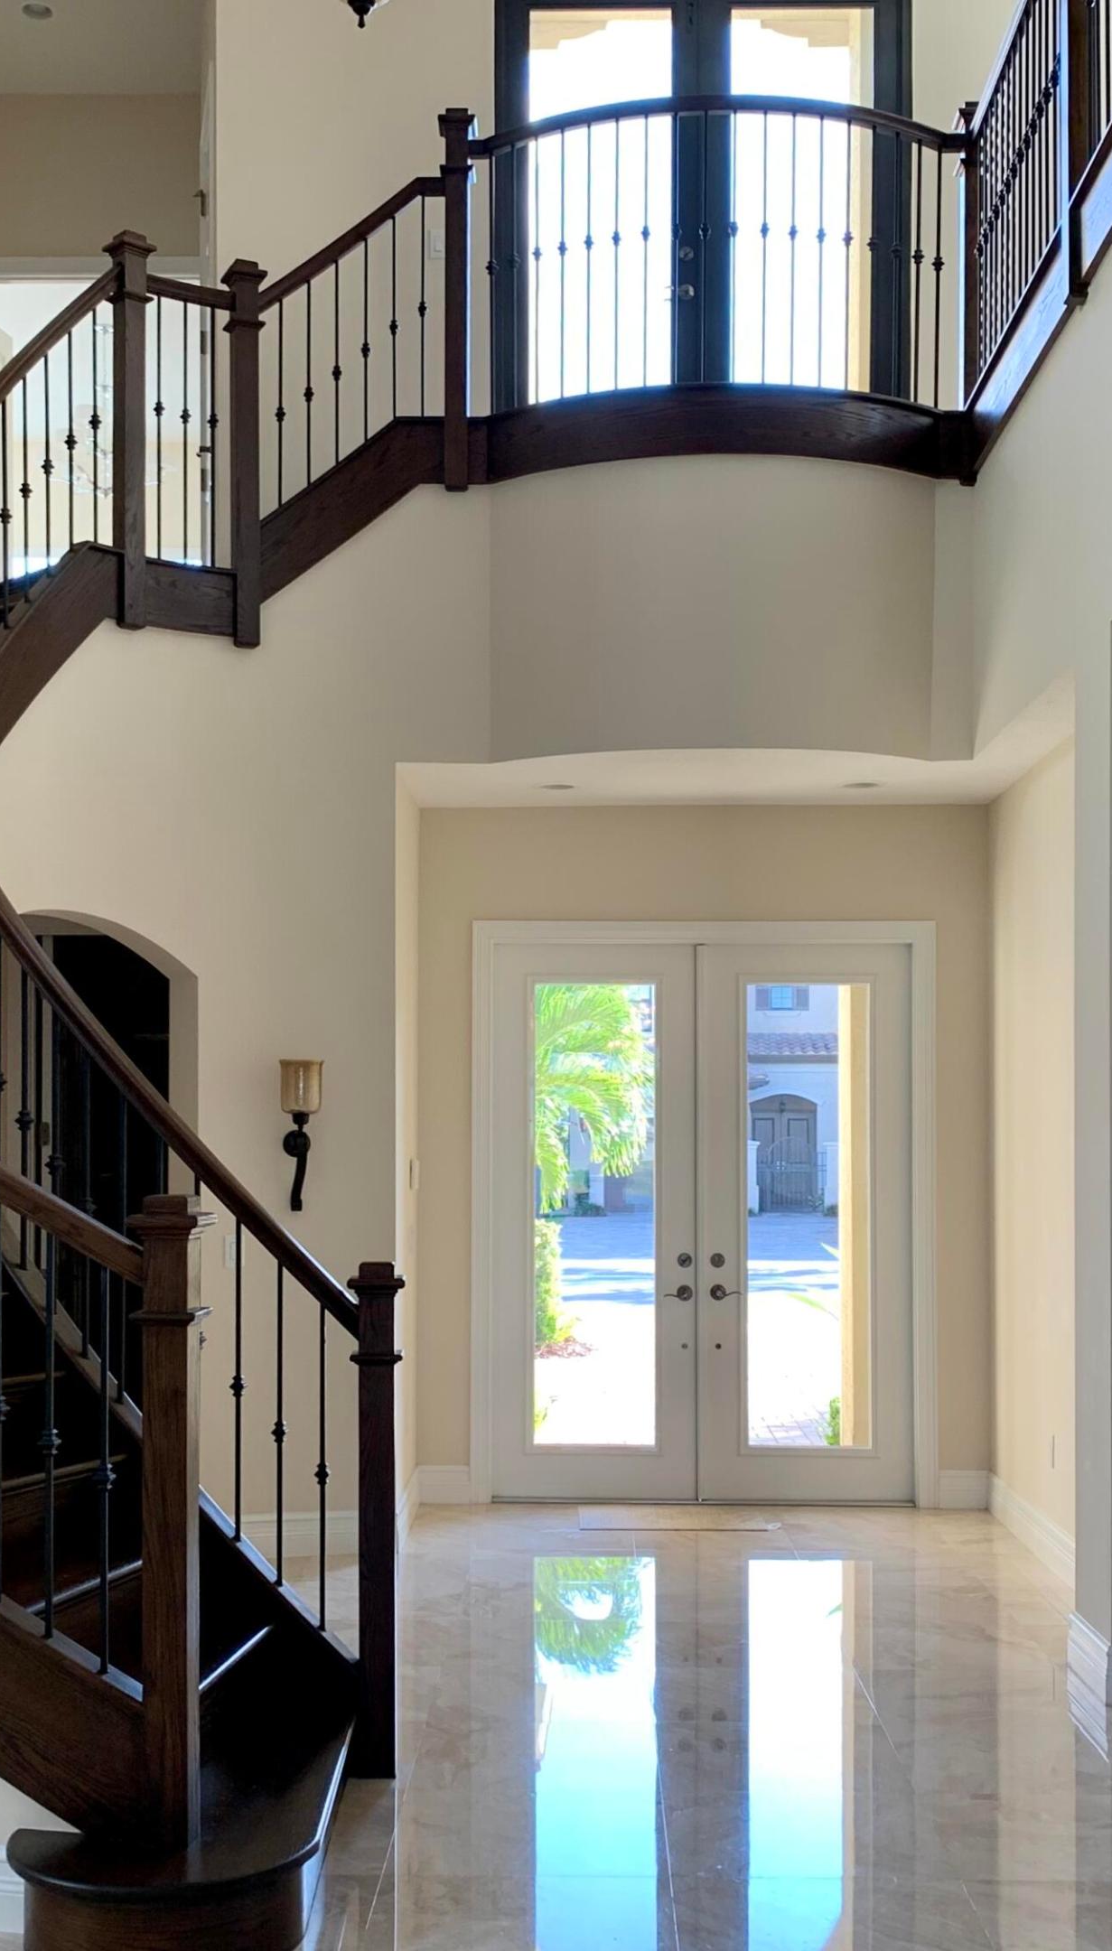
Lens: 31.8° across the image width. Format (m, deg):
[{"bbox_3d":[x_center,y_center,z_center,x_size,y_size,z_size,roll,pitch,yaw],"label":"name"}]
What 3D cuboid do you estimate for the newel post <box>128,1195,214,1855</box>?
[{"bbox_3d":[-0.757,1.071,3.850,0.140,1.280,0.140,0,-3,0],"label":"newel post"}]

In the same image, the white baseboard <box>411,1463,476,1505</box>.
[{"bbox_3d":[-0.484,2.227,8.530,0.260,0.168,0.020,0,-3,2],"label":"white baseboard"}]

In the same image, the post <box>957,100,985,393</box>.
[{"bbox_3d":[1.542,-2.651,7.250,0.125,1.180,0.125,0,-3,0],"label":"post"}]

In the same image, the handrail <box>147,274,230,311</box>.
[{"bbox_3d":[-1.380,-2.566,7.330,0.340,0.062,0.062,1,-3,-24],"label":"handrail"}]

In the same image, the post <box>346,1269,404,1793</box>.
[{"bbox_3d":[-0.447,1.344,4.830,0.137,1.270,0.137,0,-3,0],"label":"post"}]

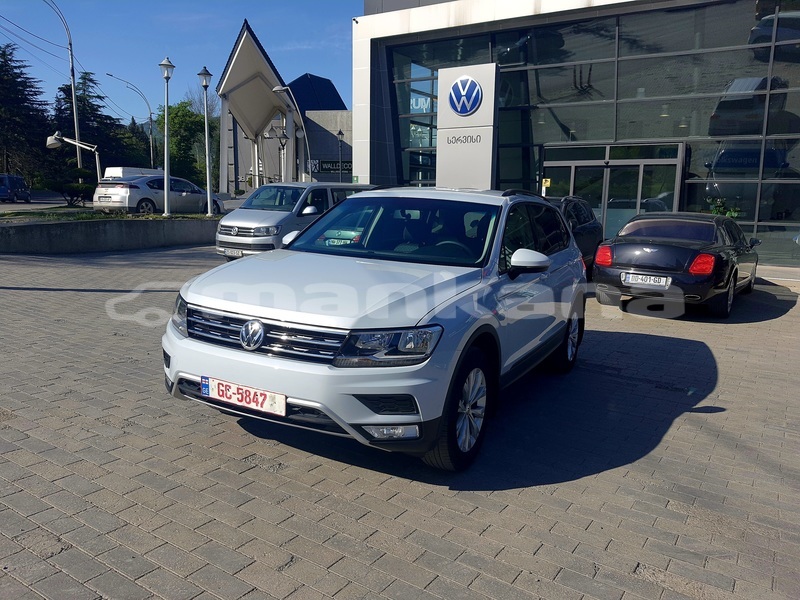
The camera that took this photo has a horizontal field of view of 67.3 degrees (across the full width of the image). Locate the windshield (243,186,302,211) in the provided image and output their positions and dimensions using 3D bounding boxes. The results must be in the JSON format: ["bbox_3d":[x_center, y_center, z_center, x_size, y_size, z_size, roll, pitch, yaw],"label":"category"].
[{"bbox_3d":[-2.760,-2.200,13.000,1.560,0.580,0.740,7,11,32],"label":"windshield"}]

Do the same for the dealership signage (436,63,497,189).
[{"bbox_3d":[1.920,-4.000,17.800,1.770,5.400,0.400,7,11,27],"label":"dealership signage"}]

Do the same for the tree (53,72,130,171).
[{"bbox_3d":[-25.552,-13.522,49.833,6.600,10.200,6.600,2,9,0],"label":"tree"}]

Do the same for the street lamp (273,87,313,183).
[{"bbox_3d":[-4.540,-6.140,25.360,1.700,5.600,0.500,1,9,0],"label":"street lamp"}]

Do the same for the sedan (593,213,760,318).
[{"bbox_3d":[4.850,-0.710,10.250,1.960,1.480,5.280,8,10,35],"label":"sedan"}]

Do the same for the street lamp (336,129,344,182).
[{"bbox_3d":[-3.870,-8.550,39.100,0.480,4.800,0.480,1,9,0],"label":"street lamp"}]

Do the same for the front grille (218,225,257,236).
[{"bbox_3d":[-3.345,-1.390,12.240,1.020,0.220,0.150,7,11,32],"label":"front grille"}]

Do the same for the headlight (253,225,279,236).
[{"bbox_3d":[-2.660,-1.375,12.030,0.420,0.220,0.340,7,11,32],"label":"headlight"}]

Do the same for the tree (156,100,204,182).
[{"bbox_3d":[-16.033,-11.058,44.588,4.200,7.200,4.200,2,9,0],"label":"tree"}]

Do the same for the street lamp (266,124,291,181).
[{"bbox_3d":[-4.698,-4.720,24.359,0.550,4.400,0.550,2,9,0],"label":"street lamp"}]

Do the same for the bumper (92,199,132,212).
[{"bbox_3d":[-8.930,-2.980,18.580,1.740,0.470,0.400,7,11,29],"label":"bumper"}]

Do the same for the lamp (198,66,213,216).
[{"bbox_3d":[-6.130,-5.020,19.160,0.460,4.600,0.460,1,9,0],"label":"lamp"}]

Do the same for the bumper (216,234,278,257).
[{"bbox_3d":[-3.420,-1.120,12.950,1.870,0.500,0.500,7,11,30],"label":"bumper"}]

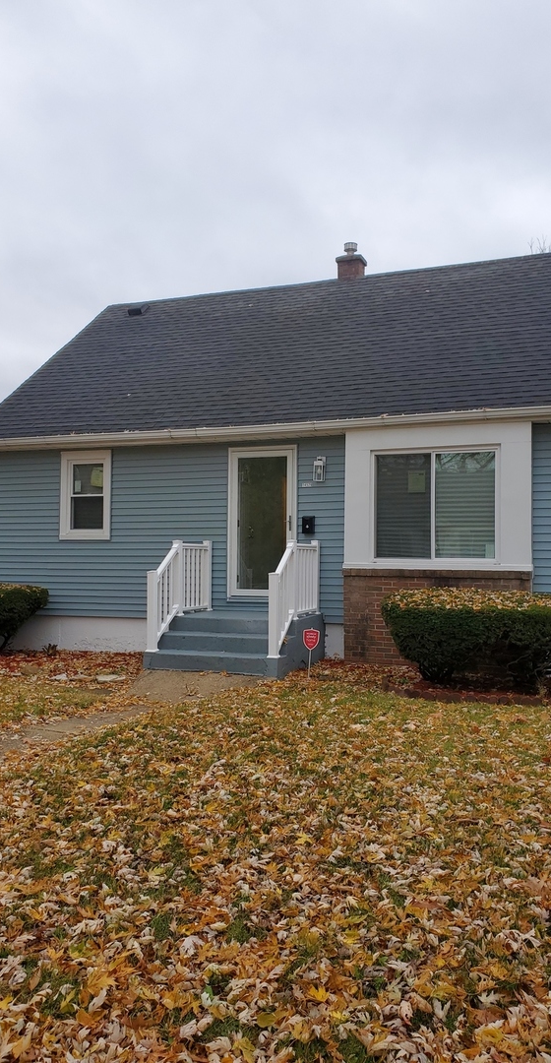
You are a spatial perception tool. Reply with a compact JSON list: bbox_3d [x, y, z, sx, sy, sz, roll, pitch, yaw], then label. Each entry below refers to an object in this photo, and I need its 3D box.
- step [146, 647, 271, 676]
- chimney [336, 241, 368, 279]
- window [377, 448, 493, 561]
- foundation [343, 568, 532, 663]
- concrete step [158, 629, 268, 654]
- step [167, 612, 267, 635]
[{"bbox_3d":[-0.734,1.577,9.602,1.760,0.200,0.340,0,-2,21],"label":"step"},{"bbox_3d":[1.405,-4.926,14.686,0.470,0.700,0.470,0,-2,21],"label":"chimney"},{"bbox_3d":[1.994,-0.333,10.038,1.540,1.390,0.100,0,-2,21],"label":"window"},{"bbox_3d":[2.035,1.120,10.084,2.330,1.270,0.320,0,-2,21],"label":"foundation"},{"bbox_3d":[-0.618,1.387,9.901,1.740,0.200,0.350,0,-2,21],"label":"concrete step"},{"bbox_3d":[-0.365,1.212,10.548,1.740,0.190,1.080,0,-2,21],"label":"step"}]

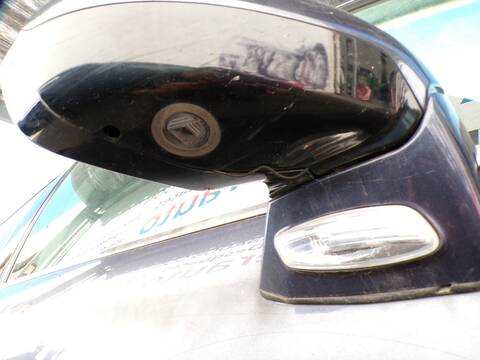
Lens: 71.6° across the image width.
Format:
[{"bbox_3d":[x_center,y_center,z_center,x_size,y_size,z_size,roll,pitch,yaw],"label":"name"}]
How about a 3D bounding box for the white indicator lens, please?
[{"bbox_3d":[0.076,0.038,0.223,0.104,0.042,0.022,-13,-31,22],"label":"white indicator lens"}]

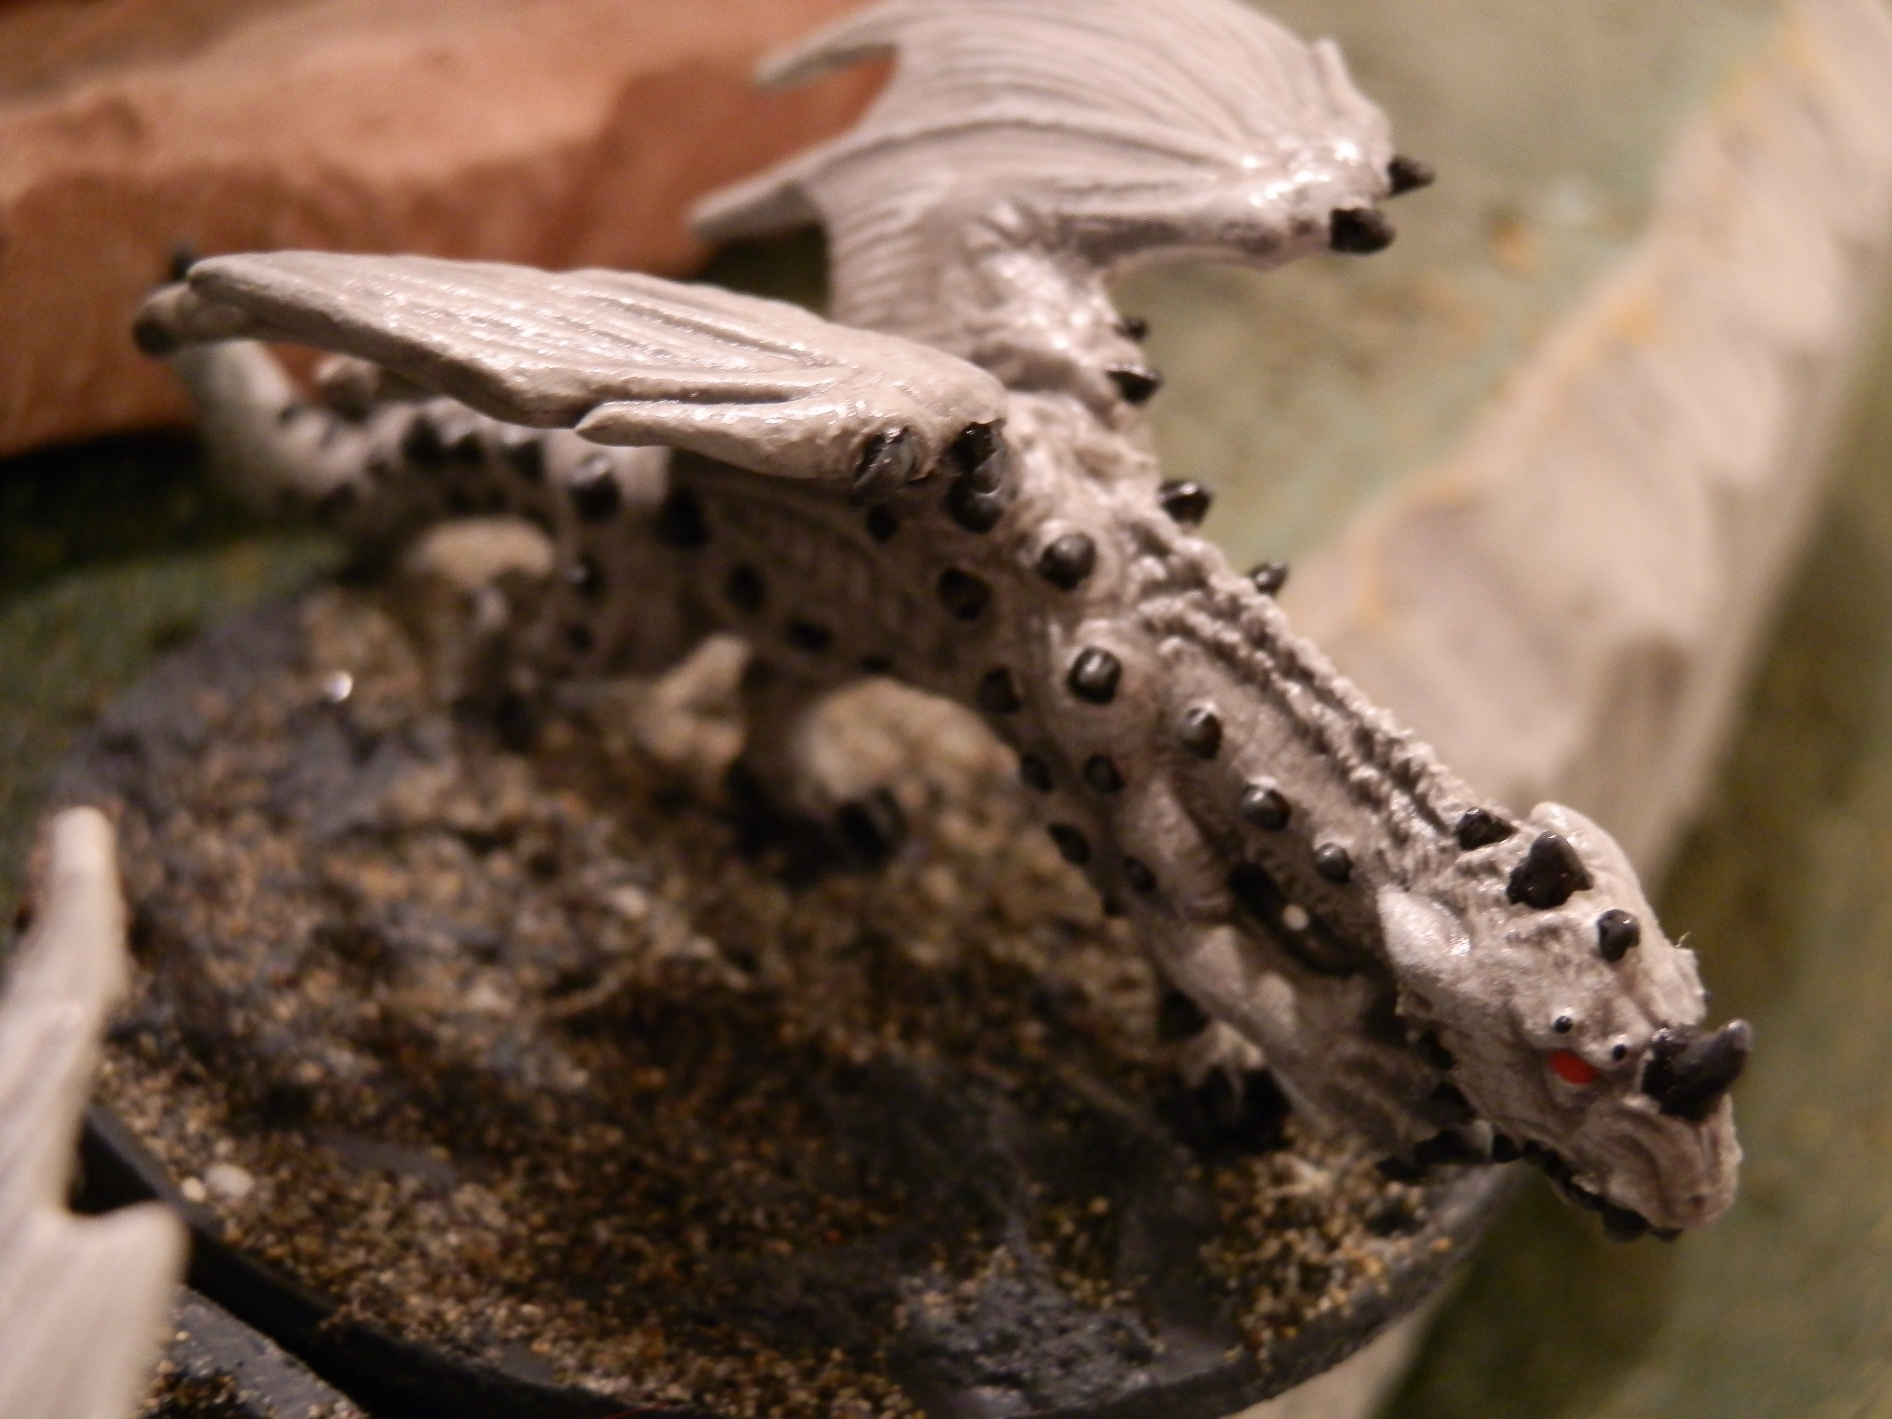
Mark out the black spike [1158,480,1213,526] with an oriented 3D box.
[{"bbox_3d":[0.008,-0.007,0.112,0.002,0.002,0.002,-13,-6,27],"label":"black spike"}]

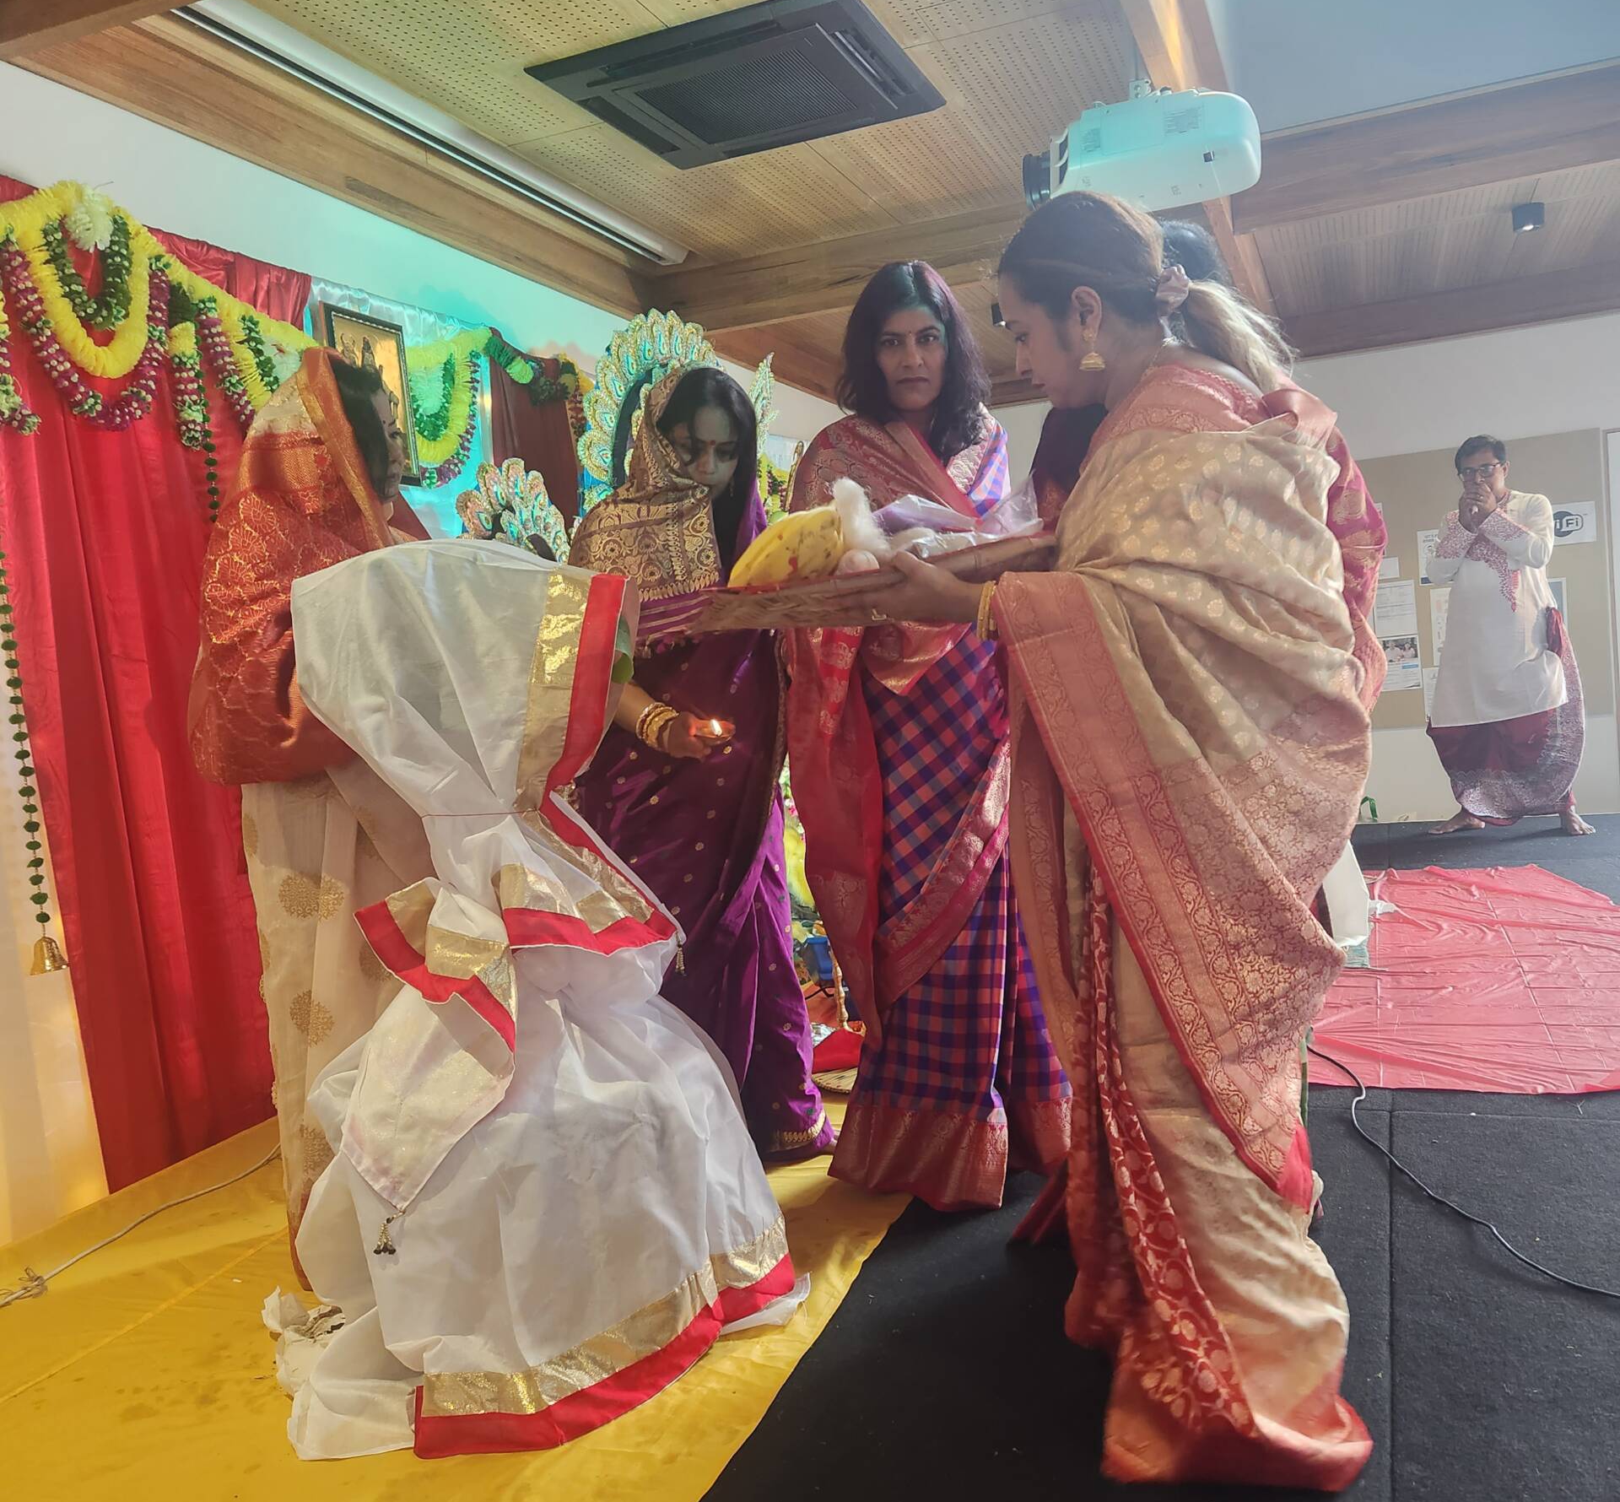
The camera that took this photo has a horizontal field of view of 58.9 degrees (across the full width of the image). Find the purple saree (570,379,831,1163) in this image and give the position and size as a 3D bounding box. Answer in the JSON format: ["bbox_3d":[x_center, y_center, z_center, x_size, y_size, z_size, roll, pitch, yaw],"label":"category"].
[{"bbox_3d":[-0.208,0.015,2.865,0.480,1.550,0.420,-6,3,-20],"label":"purple saree"}]

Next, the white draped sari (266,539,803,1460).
[{"bbox_3d":[-0.462,0.276,2.067,0.780,1.150,0.620,-5,3,-8],"label":"white draped sari"}]

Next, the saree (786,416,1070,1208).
[{"bbox_3d":[0.237,0.071,2.647,0.510,1.390,0.420,-4,3,16],"label":"saree"}]

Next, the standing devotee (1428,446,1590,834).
[{"bbox_3d":[3.074,-0.524,6.381,0.680,1.750,0.460,-3,3,27],"label":"standing devotee"}]

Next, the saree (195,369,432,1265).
[{"bbox_3d":[-0.846,0.085,2.478,0.430,1.550,0.450,-6,3,-32],"label":"saree"}]

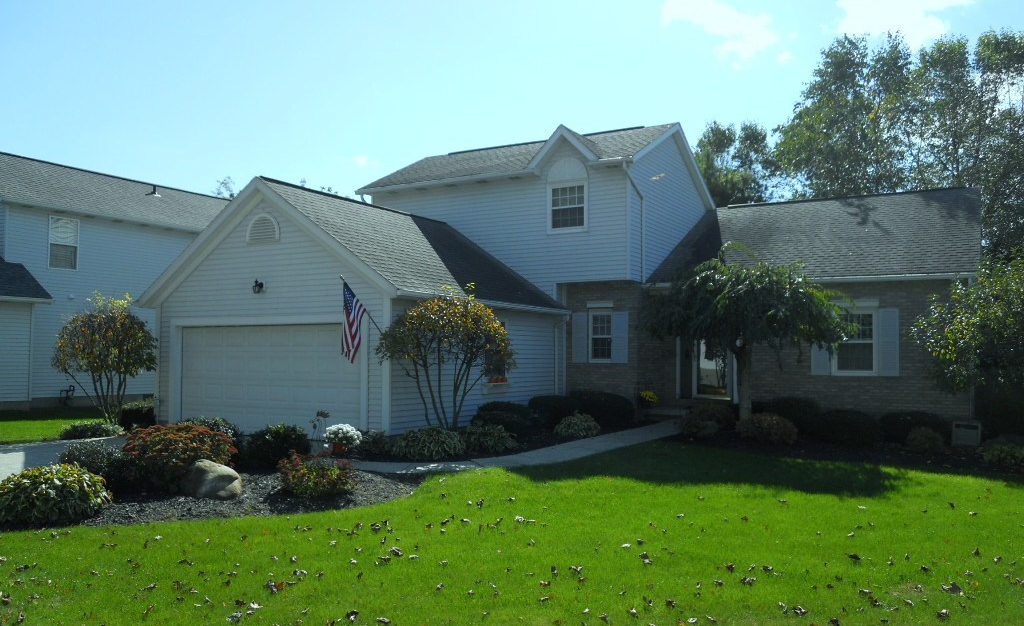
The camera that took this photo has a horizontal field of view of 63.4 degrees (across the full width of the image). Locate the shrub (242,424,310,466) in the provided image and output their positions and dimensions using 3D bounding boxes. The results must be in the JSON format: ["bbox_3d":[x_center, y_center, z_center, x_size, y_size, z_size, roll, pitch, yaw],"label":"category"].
[{"bbox_3d":[-3.331,1.859,11.807,0.886,0.564,0.815,1,-3,-16],"label":"shrub"}]

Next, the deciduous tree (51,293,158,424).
[{"bbox_3d":[-8.595,1.028,17.471,2.158,2.885,2.300,0,-3,0],"label":"deciduous tree"}]

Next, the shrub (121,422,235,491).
[{"bbox_3d":[-4.012,1.697,10.032,1.374,0.714,1.237,1,-3,-22],"label":"shrub"}]

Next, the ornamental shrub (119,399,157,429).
[{"bbox_3d":[-8.054,2.178,17.815,0.821,0.590,0.850,0,-3,0],"label":"ornamental shrub"}]

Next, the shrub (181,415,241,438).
[{"bbox_3d":[-4.080,1.769,11.304,0.834,0.693,0.793,1,-3,-20],"label":"shrub"}]

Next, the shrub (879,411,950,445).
[{"bbox_3d":[7.451,2.092,15.316,1.280,0.539,1.150,0,-3,0],"label":"shrub"}]

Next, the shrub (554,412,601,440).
[{"bbox_3d":[1.203,2.041,15.214,0.832,0.461,0.749,0,-3,5],"label":"shrub"}]

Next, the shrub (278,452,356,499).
[{"bbox_3d":[-2.193,1.795,9.354,0.870,0.460,0.783,1,-3,-13],"label":"shrub"}]

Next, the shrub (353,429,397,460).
[{"bbox_3d":[-2.093,1.983,12.668,0.679,0.401,0.611,1,-3,-9],"label":"shrub"}]

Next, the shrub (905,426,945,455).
[{"bbox_3d":[6.722,2.031,13.442,0.640,0.409,0.589,-1,-3,26],"label":"shrub"}]

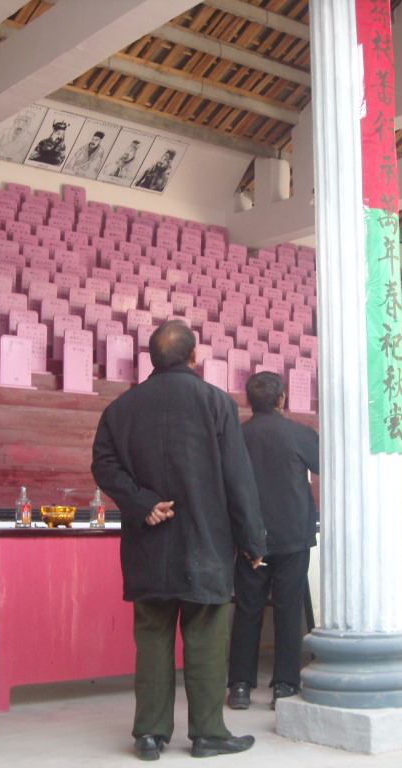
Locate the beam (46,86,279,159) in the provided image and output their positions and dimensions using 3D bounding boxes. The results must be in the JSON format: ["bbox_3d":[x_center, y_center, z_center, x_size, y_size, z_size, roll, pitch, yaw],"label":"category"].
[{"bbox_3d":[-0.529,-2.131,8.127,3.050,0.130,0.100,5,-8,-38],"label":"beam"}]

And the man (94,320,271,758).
[{"bbox_3d":[-0.087,0.576,4.119,0.600,1.692,0.380,-3,-7,22],"label":"man"}]

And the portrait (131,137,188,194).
[{"bbox_3d":[-0.395,-2.110,10.009,0.396,0.020,0.579,6,-53,-38],"label":"portrait"}]

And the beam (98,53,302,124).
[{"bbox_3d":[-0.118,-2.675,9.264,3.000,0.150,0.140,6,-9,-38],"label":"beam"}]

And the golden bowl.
[{"bbox_3d":[-0.685,0.640,4.976,0.162,0.105,0.162,0,-7,0],"label":"golden bowl"}]

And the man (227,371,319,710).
[{"bbox_3d":[0.367,0.729,5.063,0.500,1.602,0.380,-3,-7,25],"label":"man"}]

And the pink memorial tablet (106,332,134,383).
[{"bbox_3d":[-0.496,-0.162,6.346,0.200,0.265,0.060,5,-8,-35],"label":"pink memorial tablet"}]

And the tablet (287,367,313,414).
[{"bbox_3d":[0.677,0.051,7.009,0.205,0.295,0.060,5,-8,-35],"label":"tablet"}]

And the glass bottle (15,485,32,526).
[{"bbox_3d":[-0.826,0.573,4.817,0.072,0.195,0.068,0,-7,0],"label":"glass bottle"}]

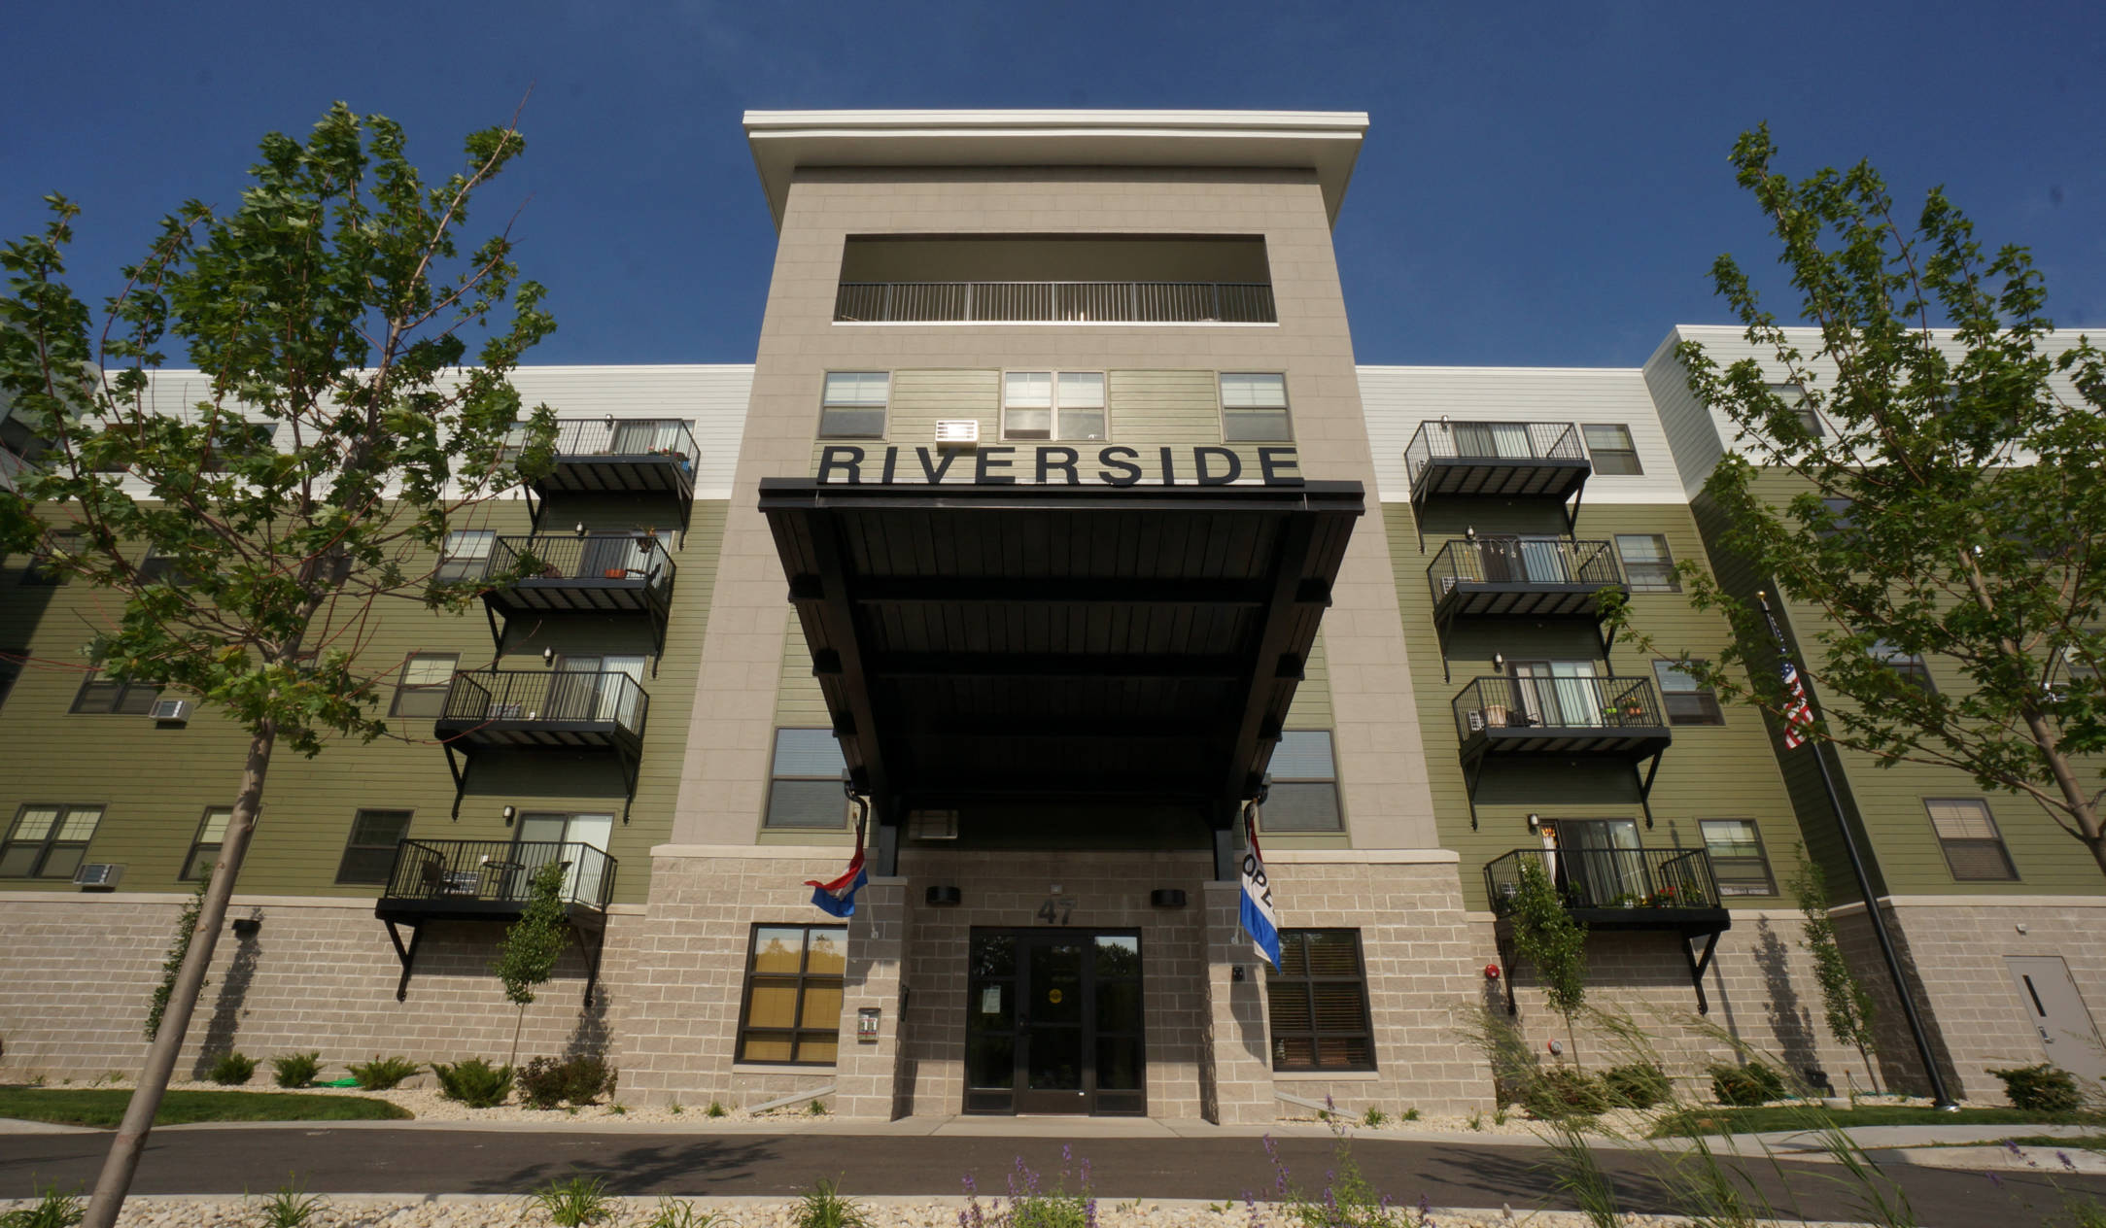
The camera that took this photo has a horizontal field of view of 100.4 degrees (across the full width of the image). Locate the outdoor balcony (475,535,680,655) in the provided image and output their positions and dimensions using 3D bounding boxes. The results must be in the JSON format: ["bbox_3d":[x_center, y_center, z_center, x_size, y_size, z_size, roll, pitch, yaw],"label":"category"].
[{"bbox_3d":[-10.384,-0.318,19.101,3.570,2.450,1.470,0,-25,1],"label":"outdoor balcony"}]

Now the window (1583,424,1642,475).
[{"bbox_3d":[13.305,-3.907,20.860,1.170,1.490,0.140,0,-25,1],"label":"window"}]

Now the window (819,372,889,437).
[{"bbox_3d":[-3.509,-3.704,15.637,1.200,1.520,0.120,0,-25,0],"label":"window"}]

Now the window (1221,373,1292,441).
[{"bbox_3d":[3.563,-3.615,15.351,1.180,1.500,0.140,0,-25,1],"label":"window"}]

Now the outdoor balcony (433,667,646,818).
[{"bbox_3d":[-10.106,2.625,17.280,3.530,2.650,1.350,0,-25,1],"label":"outdoor balcony"}]

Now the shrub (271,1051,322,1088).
[{"bbox_3d":[-13.285,7.995,15.394,0.910,0.610,0.880,0,-25,1],"label":"shrub"}]

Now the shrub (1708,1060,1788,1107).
[{"bbox_3d":[10.190,6.868,12.864,0.970,0.541,0.970,0,-25,0],"label":"shrub"}]

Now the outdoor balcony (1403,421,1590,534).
[{"bbox_3d":[10.299,-2.906,20.168,3.550,2.678,1.354,0,-25,0],"label":"outdoor balcony"}]

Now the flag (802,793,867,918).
[{"bbox_3d":[-2.395,2.833,9.631,0.640,0.970,0.850,0,-25,0],"label":"flag"}]

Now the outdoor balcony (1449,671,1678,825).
[{"bbox_3d":[10.220,2.809,17.513,3.570,2.708,1.424,0,-25,0],"label":"outdoor balcony"}]

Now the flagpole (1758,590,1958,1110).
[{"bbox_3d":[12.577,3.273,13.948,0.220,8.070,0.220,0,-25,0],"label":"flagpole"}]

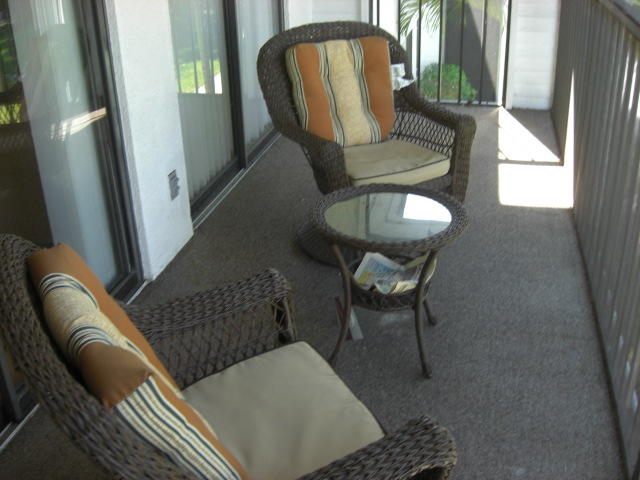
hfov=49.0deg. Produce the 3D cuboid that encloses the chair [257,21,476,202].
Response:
[{"bbox_3d":[0.194,-0.468,3.272,0.788,0.944,0.795,-12,26,-20],"label":"chair"}]

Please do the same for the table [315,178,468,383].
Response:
[{"bbox_3d":[0.235,0.145,2.461,0.523,0.507,0.523,4,25,13],"label":"table"}]

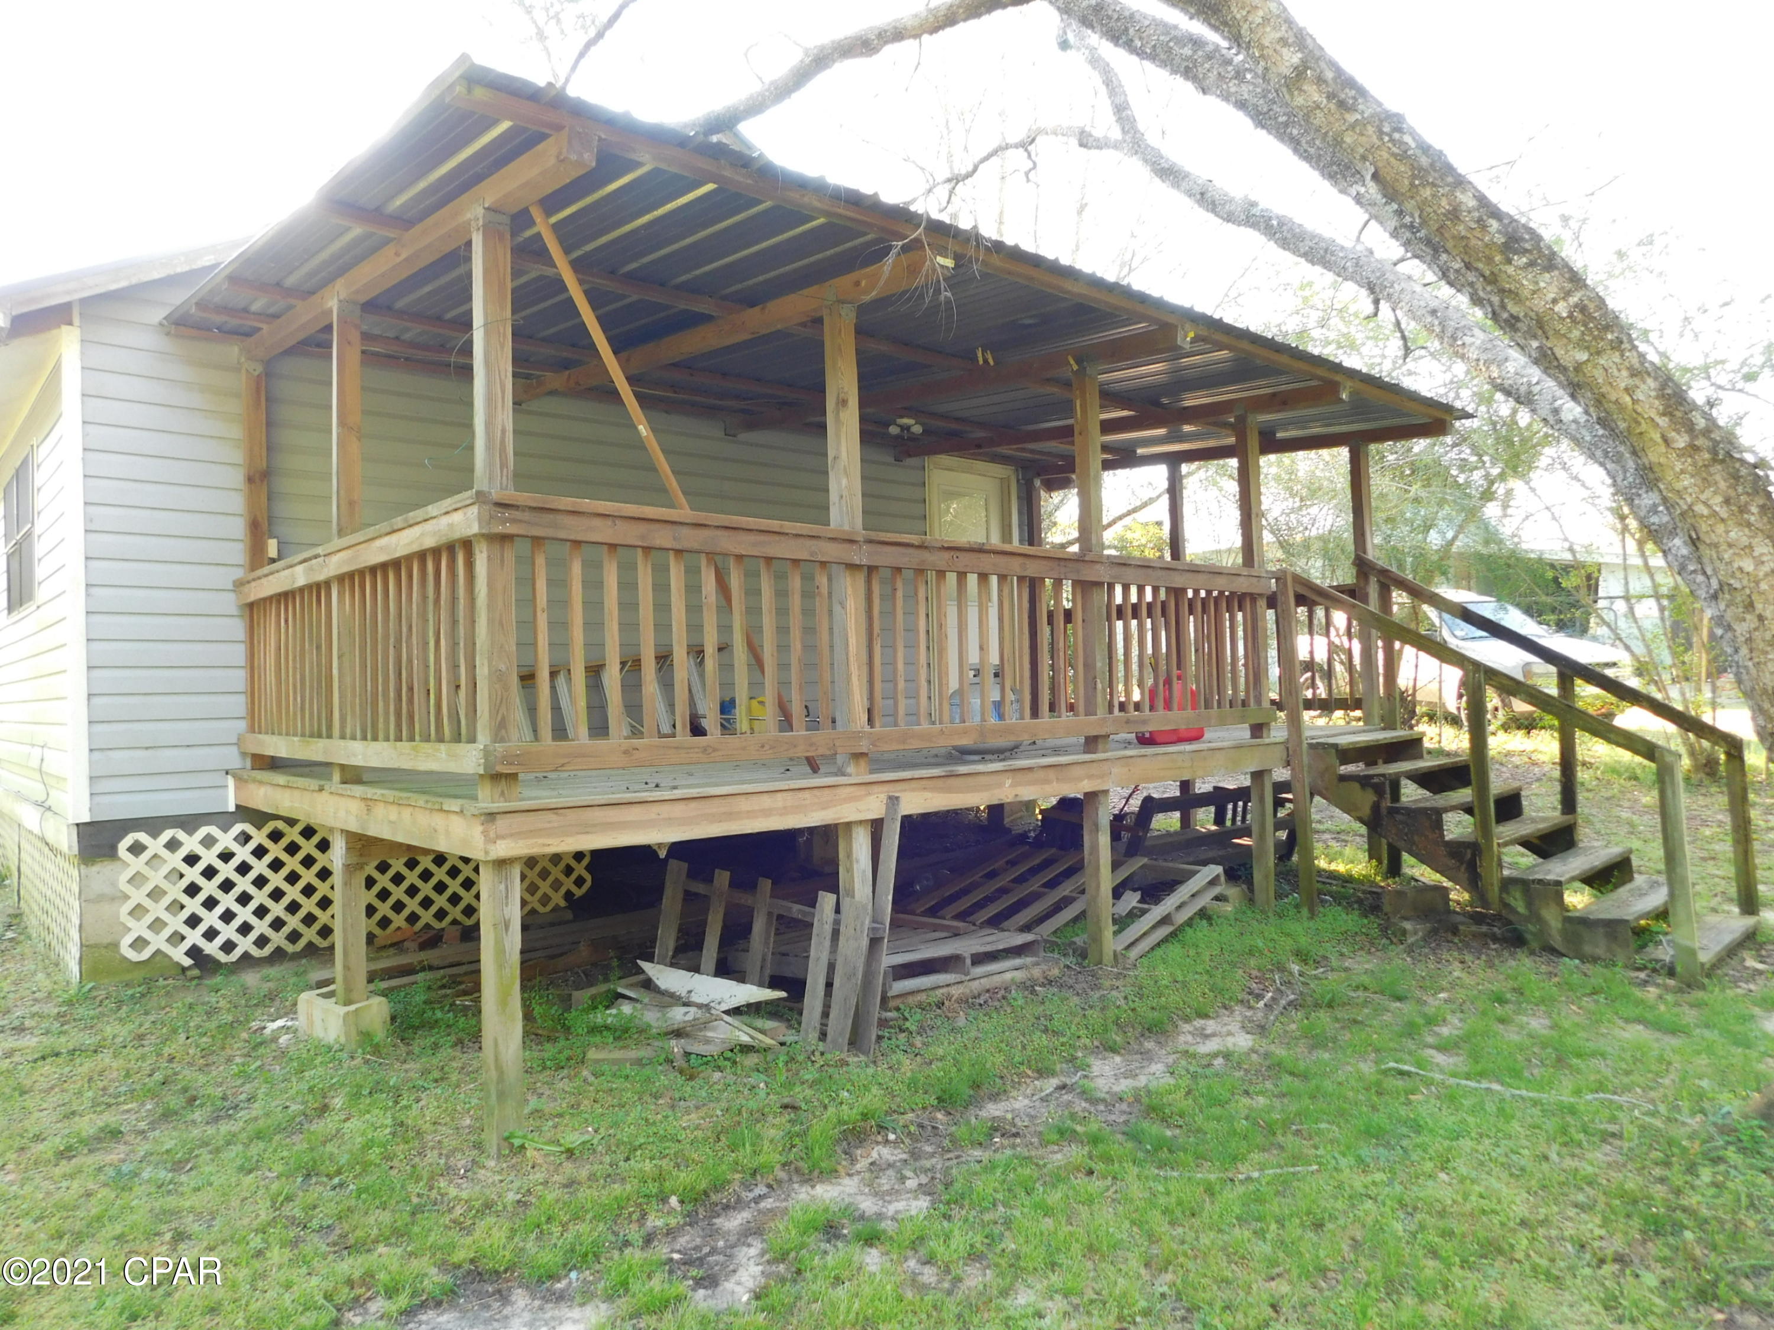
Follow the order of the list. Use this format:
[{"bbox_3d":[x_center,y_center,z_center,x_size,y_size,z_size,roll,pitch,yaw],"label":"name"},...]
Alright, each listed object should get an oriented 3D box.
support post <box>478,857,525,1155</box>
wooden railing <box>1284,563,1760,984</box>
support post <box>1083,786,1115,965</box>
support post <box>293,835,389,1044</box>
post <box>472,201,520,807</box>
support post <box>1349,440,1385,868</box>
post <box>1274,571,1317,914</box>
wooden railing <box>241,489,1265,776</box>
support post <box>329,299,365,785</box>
[{"bbox_3d":[-1.182,1.032,3.620,0.089,0.880,0.089,0,-2,-42],"label":"support post"},{"bbox_3d":[3.201,0.361,6.202,1.180,2.080,2.000,0,-2,-42],"label":"wooden railing"},{"bbox_3d":[0.990,0.993,5.560,0.089,0.800,0.089,0,-2,-42],"label":"support post"},{"bbox_3d":[-2.183,1.071,4.746,0.195,0.840,0.420,0,-2,-42],"label":"support post"},{"bbox_3d":[-1.214,-0.486,3.659,0.089,1.822,0.089,0,-2,-42],"label":"post"},{"bbox_3d":[3.006,-0.066,7.405,0.090,2.650,0.089,0,-2,-42],"label":"support post"},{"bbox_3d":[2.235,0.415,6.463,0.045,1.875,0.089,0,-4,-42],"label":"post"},{"bbox_3d":[-0.515,-0.048,6.162,4.540,0.849,3.000,0,-2,-42],"label":"wooden railing"},{"bbox_3d":[-2.170,-0.484,4.731,0.089,1.912,0.089,0,-2,-42],"label":"support post"}]

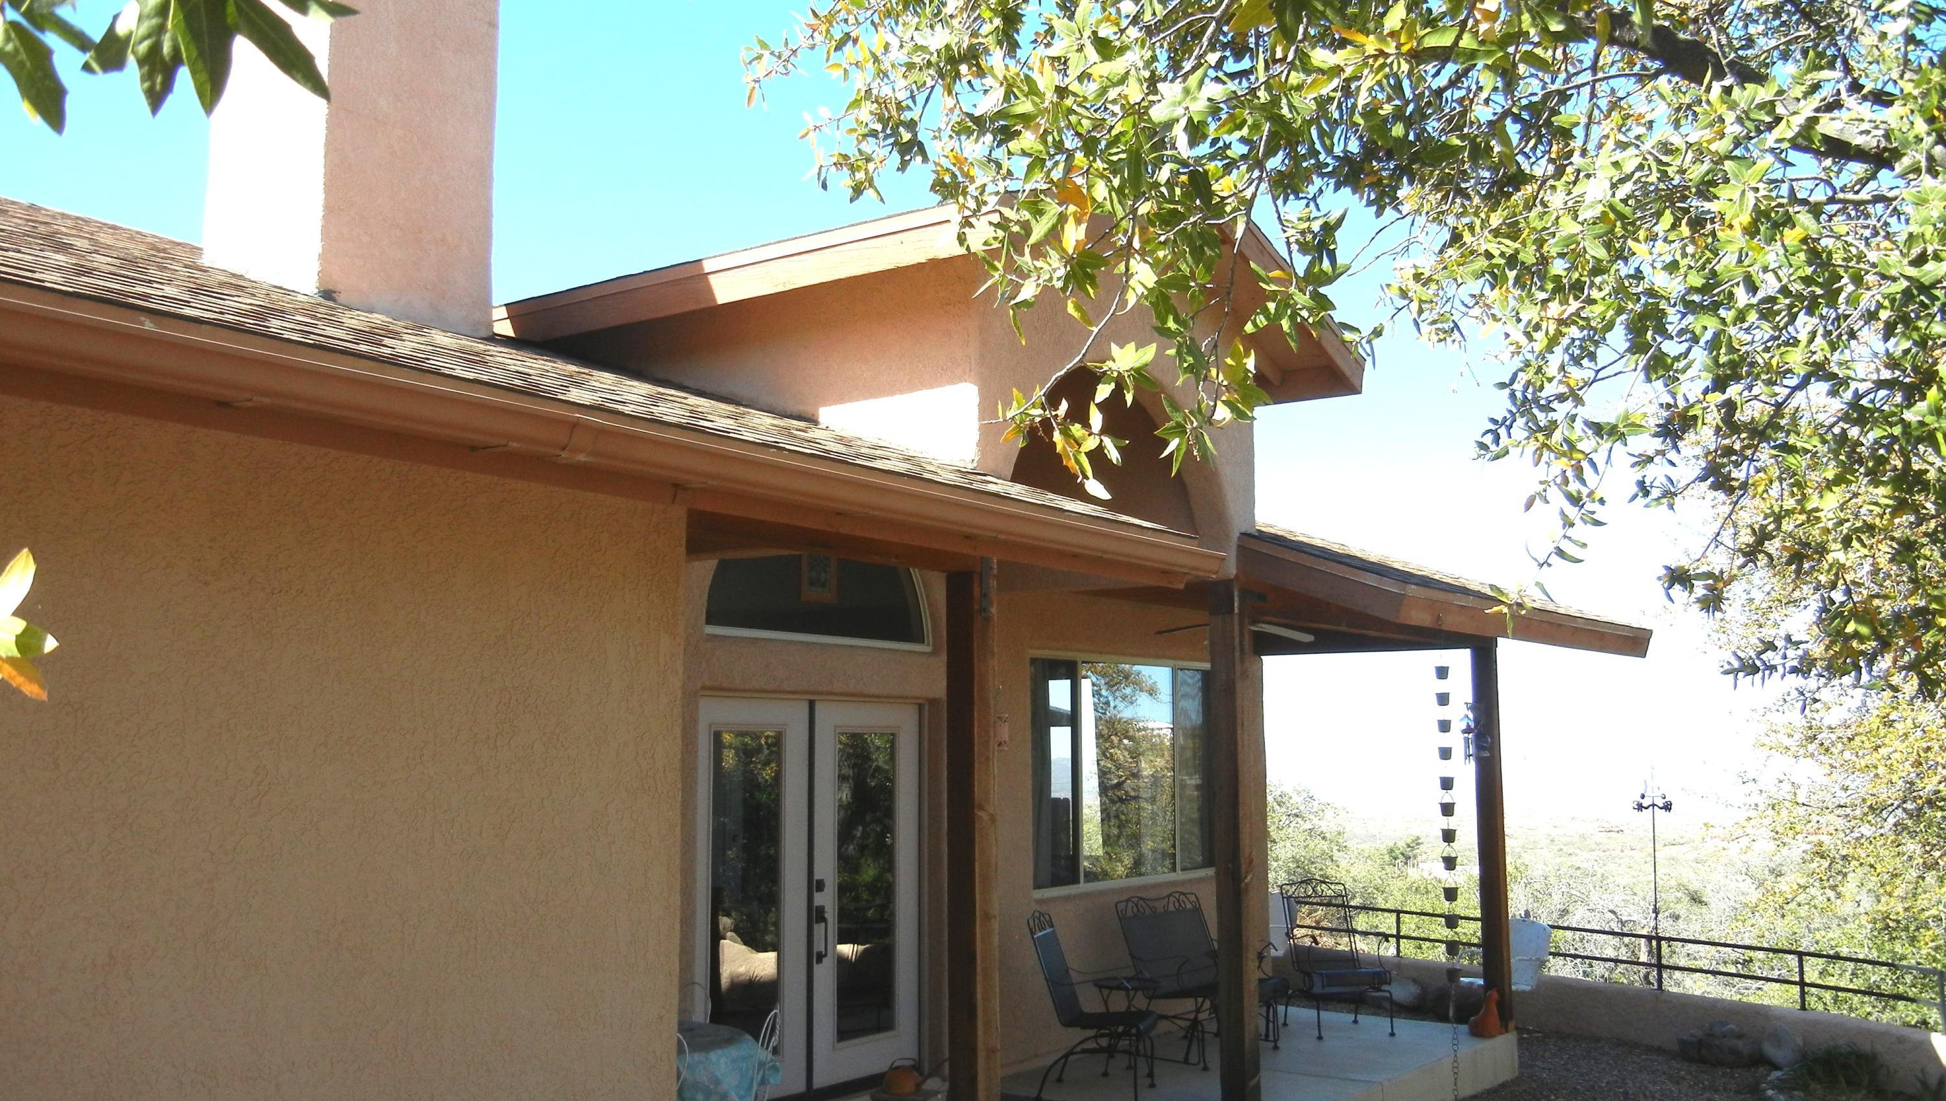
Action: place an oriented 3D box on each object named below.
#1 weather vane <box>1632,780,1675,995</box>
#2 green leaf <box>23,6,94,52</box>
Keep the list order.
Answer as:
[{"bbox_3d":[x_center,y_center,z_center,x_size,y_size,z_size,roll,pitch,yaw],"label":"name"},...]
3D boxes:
[{"bbox_3d":[5.331,2.594,13.200,0.330,1.700,0.260,-3,-7,21],"label":"weather vane"},{"bbox_3d":[-0.461,-0.264,0.850,0.050,0.012,0.025,32,19,0],"label":"green leaf"}]

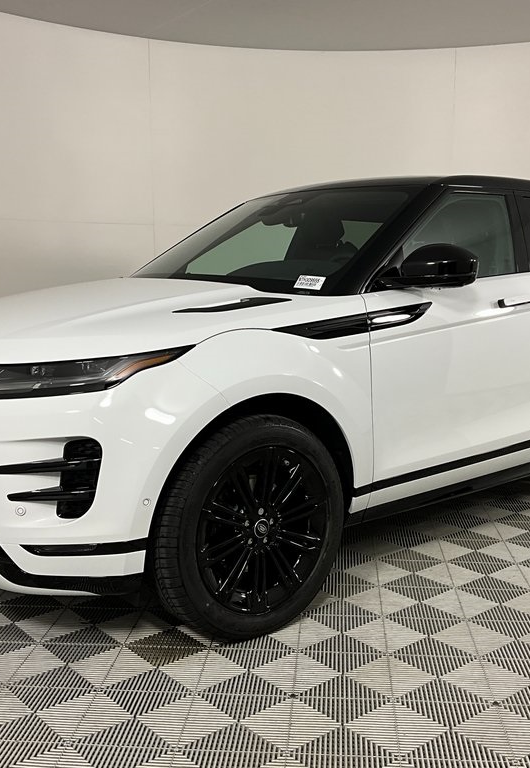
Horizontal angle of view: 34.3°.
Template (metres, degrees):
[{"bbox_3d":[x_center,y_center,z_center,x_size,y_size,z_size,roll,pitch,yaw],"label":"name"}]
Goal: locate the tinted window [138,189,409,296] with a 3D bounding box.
[{"bbox_3d":[-0.014,-0.622,3.819,1.480,0.140,0.820,10,51,50],"label":"tinted window"}]

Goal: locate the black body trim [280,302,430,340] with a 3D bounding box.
[{"bbox_3d":[0.328,-0.220,3.007,0.740,0.085,0.060,-12,14,-37],"label":"black body trim"}]

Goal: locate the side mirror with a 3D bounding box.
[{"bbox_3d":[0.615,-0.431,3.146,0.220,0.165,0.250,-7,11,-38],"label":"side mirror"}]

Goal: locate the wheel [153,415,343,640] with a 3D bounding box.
[{"bbox_3d":[-0.068,0.453,2.876,0.750,0.750,0.250,-7,11,-38],"label":"wheel"}]

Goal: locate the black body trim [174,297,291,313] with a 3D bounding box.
[{"bbox_3d":[-0.110,-0.274,3.026,0.520,0.045,0.090,-10,13,-38],"label":"black body trim"}]

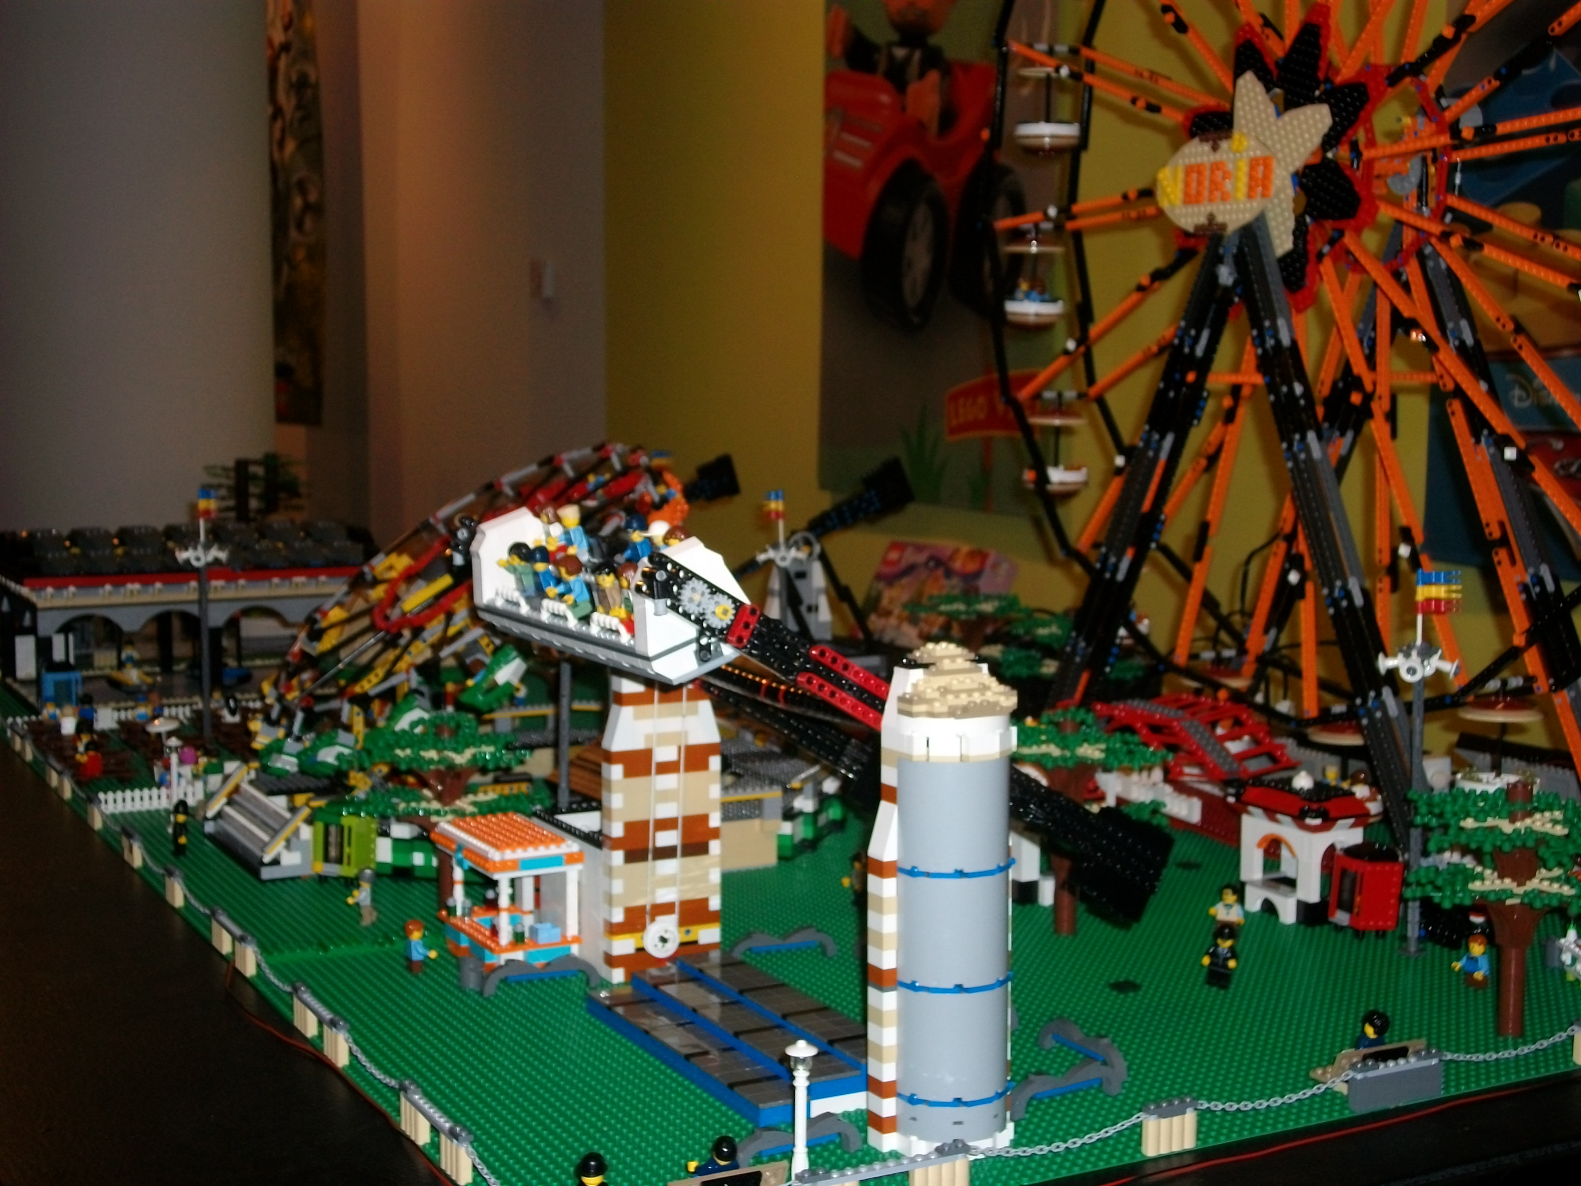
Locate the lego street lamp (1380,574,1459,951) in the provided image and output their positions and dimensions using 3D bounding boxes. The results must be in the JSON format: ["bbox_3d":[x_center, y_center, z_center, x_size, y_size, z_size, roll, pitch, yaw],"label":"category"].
[{"bbox_3d":[0.440,0.119,1.598,0.058,0.271,0.054,2,7,19],"label":"lego street lamp"}]

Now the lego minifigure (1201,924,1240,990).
[{"bbox_3d":[0.287,0.241,1.526,0.024,0.044,0.017,7,9,43],"label":"lego minifigure"}]

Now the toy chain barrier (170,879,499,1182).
[{"bbox_3d":[-0.300,0.260,1.422,0.009,0.028,0.708,-3,8,-28],"label":"toy chain barrier"}]

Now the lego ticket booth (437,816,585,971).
[{"bbox_3d":[-0.198,0.209,1.600,0.067,0.088,0.118,-3,8,-28],"label":"lego ticket booth"}]

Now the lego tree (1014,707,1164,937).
[{"bbox_3d":[0.200,0.168,1.655,0.148,0.160,0.148,-3,8,-28],"label":"lego tree"}]

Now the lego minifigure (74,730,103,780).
[{"bbox_3d":[-0.680,0.159,2.213,0.017,0.041,0.024,-3,8,-28],"label":"lego minifigure"}]

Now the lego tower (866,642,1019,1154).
[{"bbox_3d":[0.089,0.163,1.216,0.080,0.272,0.048,-3,8,-28],"label":"lego tower"}]

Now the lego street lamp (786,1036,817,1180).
[{"bbox_3d":[0.006,0.265,1.147,0.017,0.083,0.017,0,7,0],"label":"lego street lamp"}]

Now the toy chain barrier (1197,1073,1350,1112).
[{"bbox_3d":[0.267,0.277,1.257,0.109,0.013,0.004,-3,8,-28],"label":"toy chain barrier"}]

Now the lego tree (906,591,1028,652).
[{"bbox_3d":[0.197,0.070,2.512,0.144,0.154,0.144,-3,8,-28],"label":"lego tree"}]

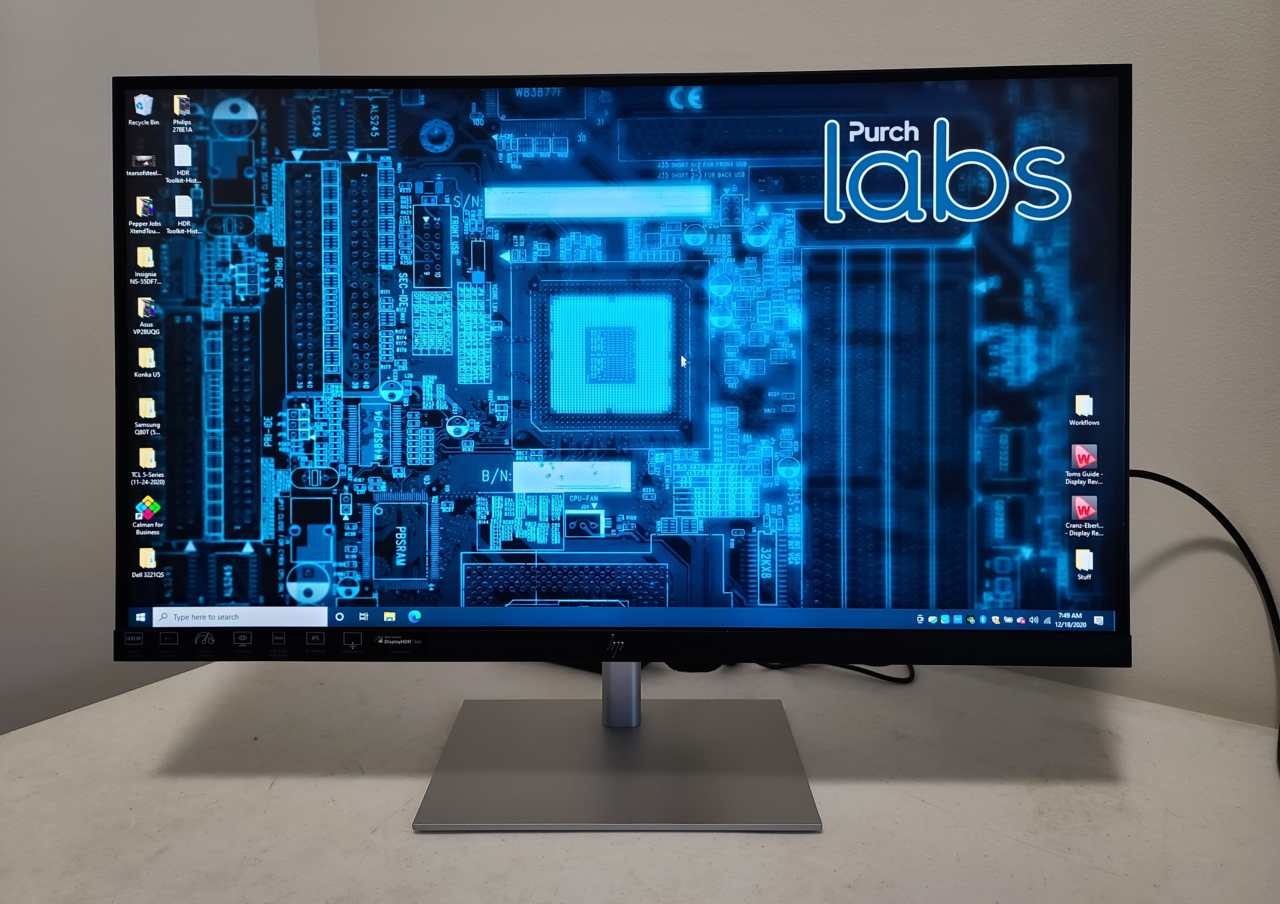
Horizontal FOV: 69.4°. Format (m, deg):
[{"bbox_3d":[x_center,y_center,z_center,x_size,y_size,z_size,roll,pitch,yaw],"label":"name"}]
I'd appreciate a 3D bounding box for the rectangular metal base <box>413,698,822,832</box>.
[{"bbox_3d":[-0.014,0.223,0.674,0.260,0.006,0.176,0,10,0],"label":"rectangular metal base"}]

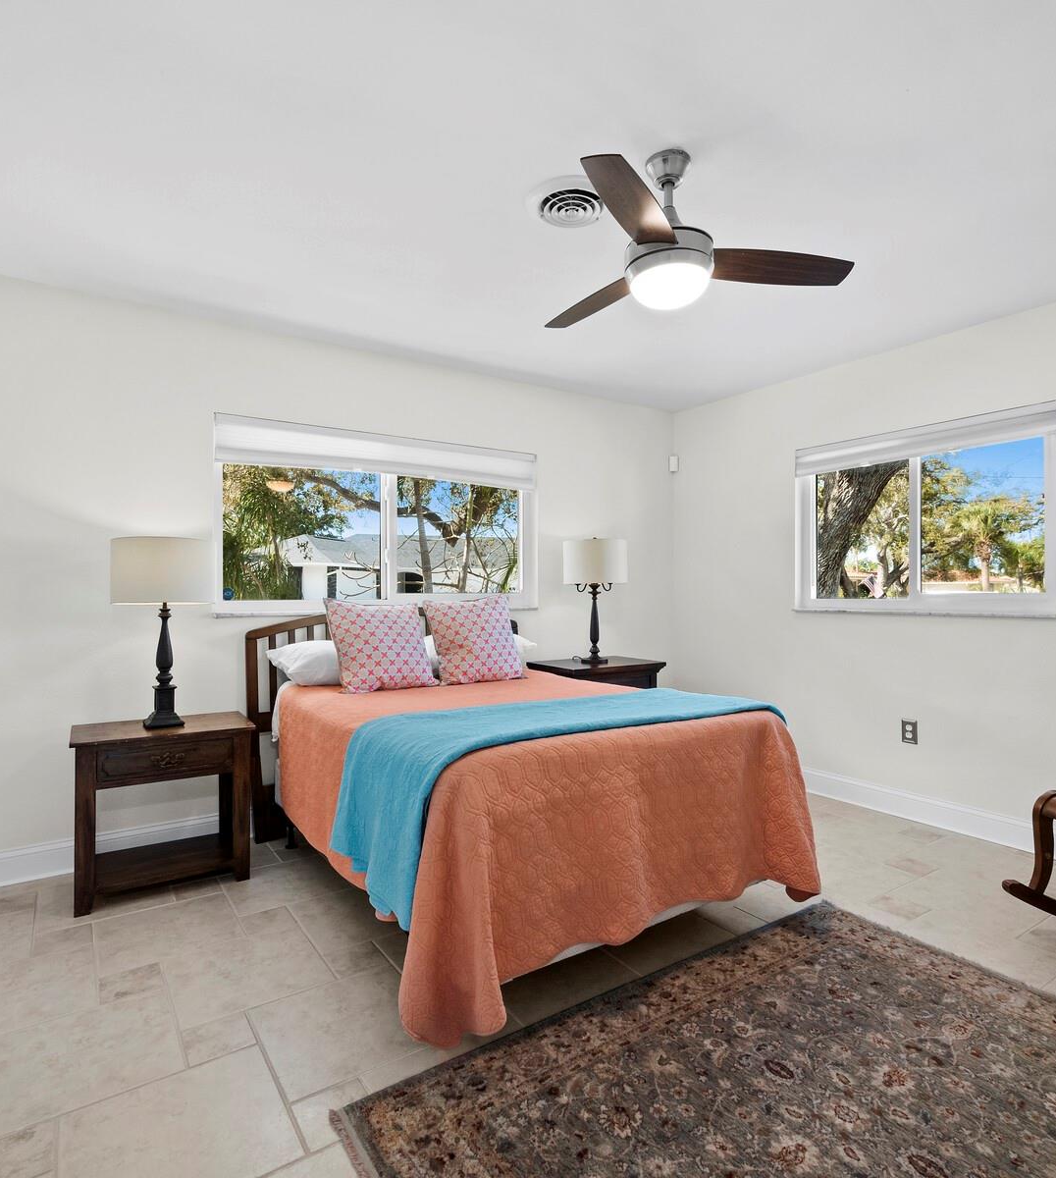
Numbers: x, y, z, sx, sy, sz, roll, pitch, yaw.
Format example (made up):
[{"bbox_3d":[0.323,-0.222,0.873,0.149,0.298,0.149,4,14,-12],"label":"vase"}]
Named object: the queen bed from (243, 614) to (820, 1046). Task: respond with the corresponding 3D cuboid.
[{"bbox_3d":[-0.146,0.659,2.699,1.562,1.099,2.016,0,0,-33],"label":"queen bed"}]

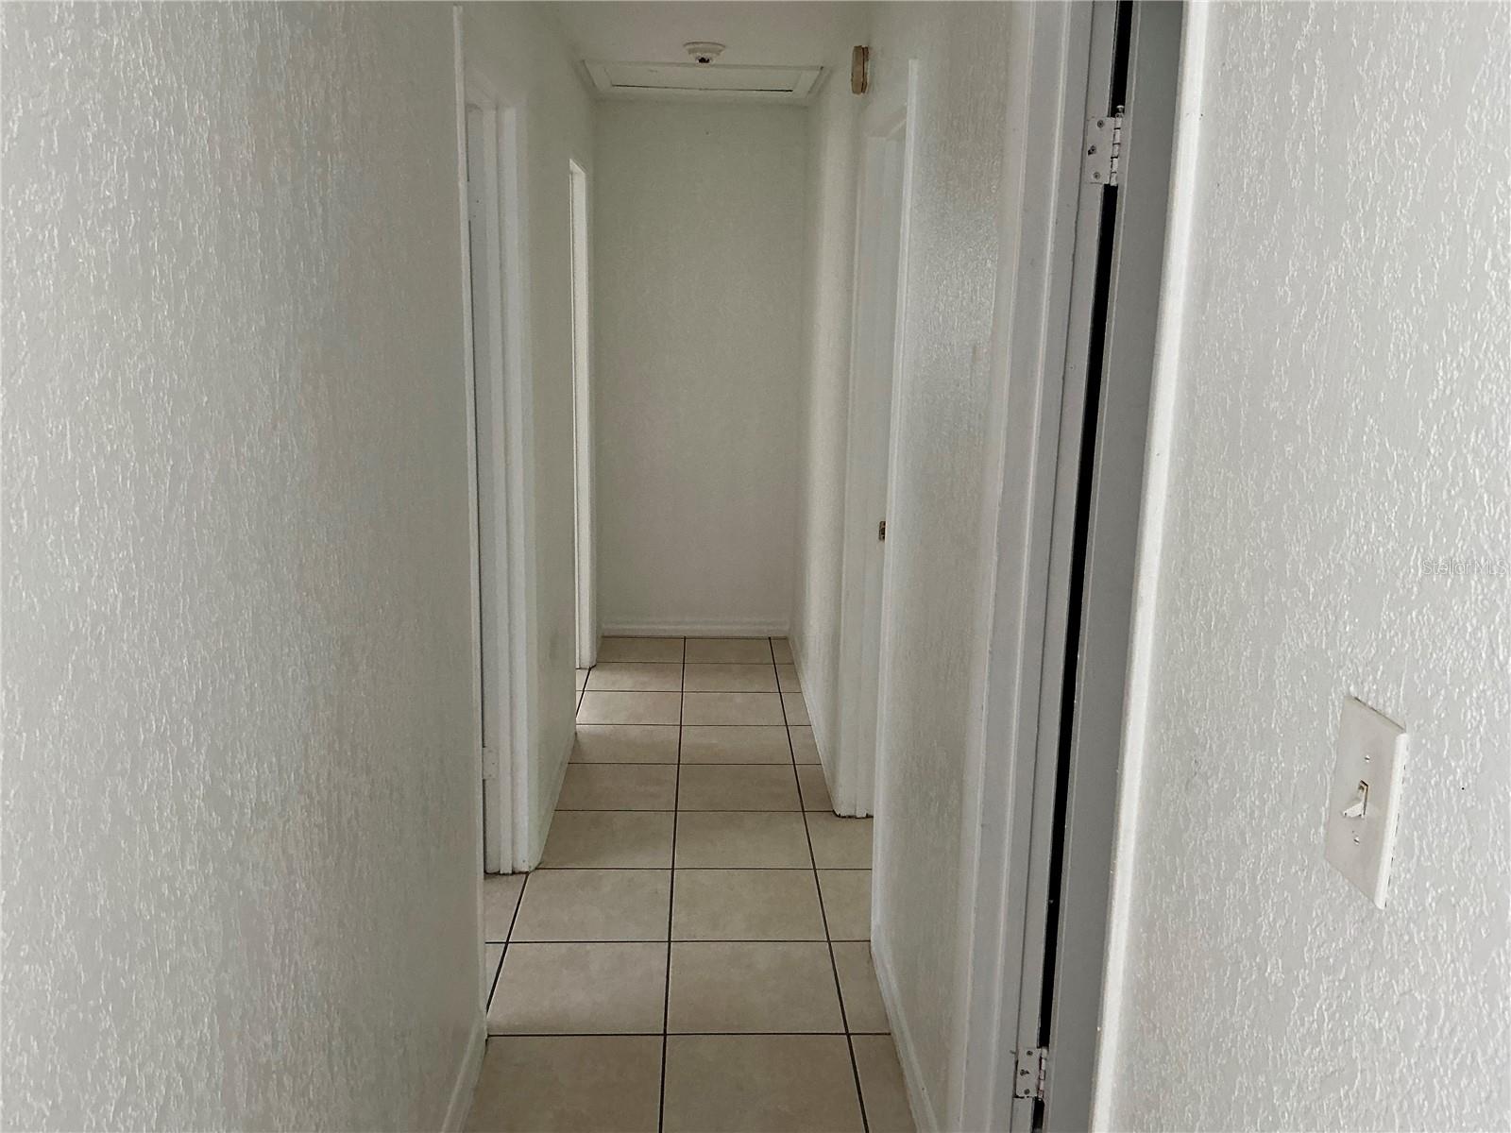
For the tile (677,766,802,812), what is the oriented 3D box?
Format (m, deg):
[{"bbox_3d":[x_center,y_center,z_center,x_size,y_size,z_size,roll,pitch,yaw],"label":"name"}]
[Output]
[{"bbox_3d":[-0.056,0.742,4.087,0.401,0.011,0.401,1,12,-3],"label":"tile"}]

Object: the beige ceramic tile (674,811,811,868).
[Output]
[{"bbox_3d":[-0.039,0.830,3.705,0.400,0.010,0.400,1,12,-3],"label":"beige ceramic tile"}]

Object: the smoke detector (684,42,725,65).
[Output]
[{"bbox_3d":[-0.173,-1.738,4.151,0.142,0.060,0.142,1,12,-3],"label":"smoke detector"}]

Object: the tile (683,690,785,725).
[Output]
[{"bbox_3d":[-0.090,0.572,4.880,0.401,0.011,0.401,1,12,-3],"label":"tile"}]

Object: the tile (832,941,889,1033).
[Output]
[{"bbox_3d":[0.249,1.001,2.909,0.097,0.011,0.401,1,12,-3],"label":"tile"}]

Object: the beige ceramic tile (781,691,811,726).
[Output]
[{"bbox_3d":[0.163,0.575,4.892,0.097,0.011,0.401,1,12,-3],"label":"beige ceramic tile"}]

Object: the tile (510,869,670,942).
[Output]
[{"bbox_3d":[-0.427,0.908,3.275,0.401,0.011,0.401,1,12,-3],"label":"tile"}]

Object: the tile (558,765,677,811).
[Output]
[{"bbox_3d":[-0.462,0.740,4.084,0.400,0.010,0.400,1,12,-3],"label":"tile"}]

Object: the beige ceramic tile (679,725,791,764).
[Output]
[{"bbox_3d":[-0.072,0.659,4.499,0.400,0.010,0.400,1,12,-3],"label":"beige ceramic tile"}]

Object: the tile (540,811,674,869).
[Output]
[{"bbox_3d":[-0.436,0.823,3.672,0.385,0.011,0.401,1,12,-3],"label":"tile"}]

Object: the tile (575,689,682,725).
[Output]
[{"bbox_3d":[-0.495,0.569,4.878,0.400,0.010,0.400,1,12,-3],"label":"tile"}]

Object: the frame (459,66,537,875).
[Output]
[{"bbox_3d":[-0.652,-0.081,2.866,0.140,2.100,0.845,1,12,-3],"label":"frame"}]

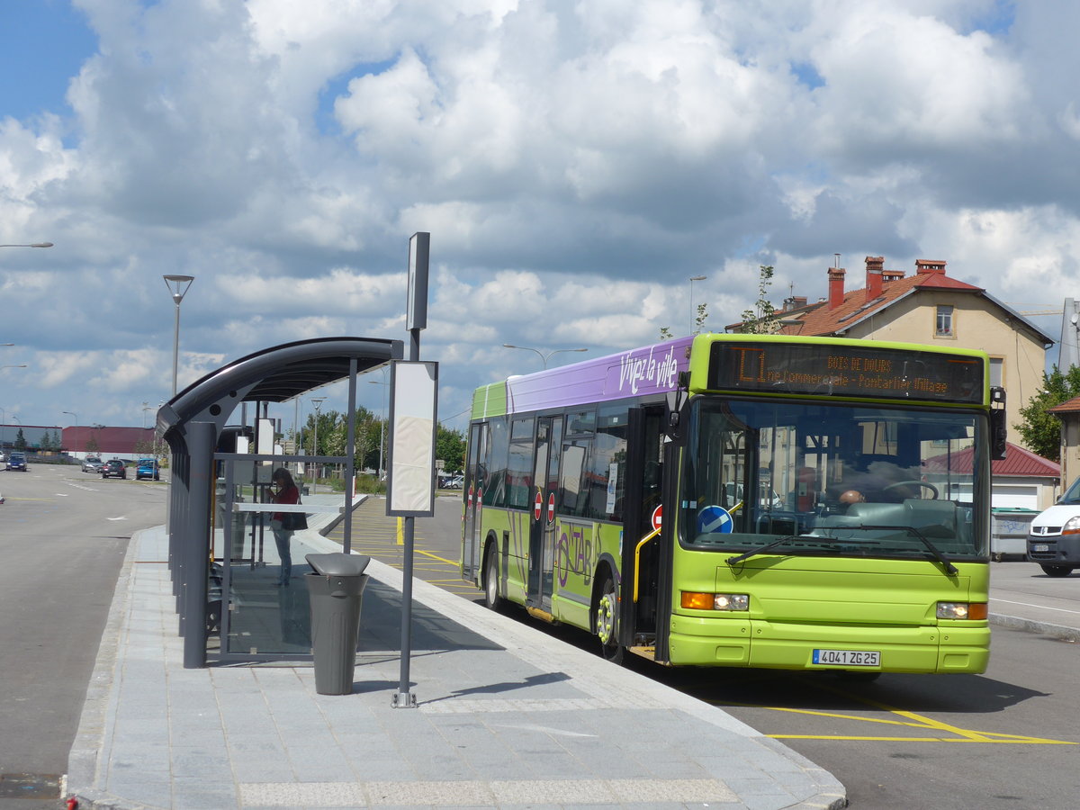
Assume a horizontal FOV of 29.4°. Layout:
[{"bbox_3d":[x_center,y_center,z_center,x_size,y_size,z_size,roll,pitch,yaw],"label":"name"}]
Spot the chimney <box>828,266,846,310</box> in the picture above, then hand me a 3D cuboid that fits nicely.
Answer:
[{"bbox_3d":[17.522,-6.866,121.300,0.950,2.494,0.650,2,-2,-11],"label":"chimney"}]

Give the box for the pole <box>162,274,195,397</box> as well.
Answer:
[{"bbox_3d":[-7.554,-0.019,42.490,0.620,5.348,0.620,2,-2,-11],"label":"pole"}]

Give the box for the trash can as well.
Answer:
[{"bbox_3d":[-1.363,1.442,13.682,0.440,0.930,0.440,2,-2,0],"label":"trash can"}]

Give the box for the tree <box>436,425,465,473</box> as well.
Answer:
[{"bbox_3d":[-9.662,5.605,225.000,4.100,6.785,4.100,2,-2,-11],"label":"tree"}]

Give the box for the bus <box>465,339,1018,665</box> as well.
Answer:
[{"bbox_3d":[1.265,0.996,20.304,2.630,2.750,10.440,2,-2,-11],"label":"bus"}]

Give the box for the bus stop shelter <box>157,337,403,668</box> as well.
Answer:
[{"bbox_3d":[-3.159,0.880,21.426,1.779,2.453,13.000,2,-2,-11],"label":"bus stop shelter"}]

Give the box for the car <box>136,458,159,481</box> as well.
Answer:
[{"bbox_3d":[-27.593,4.538,144.800,1.620,1.520,3.600,2,-2,-11],"label":"car"}]

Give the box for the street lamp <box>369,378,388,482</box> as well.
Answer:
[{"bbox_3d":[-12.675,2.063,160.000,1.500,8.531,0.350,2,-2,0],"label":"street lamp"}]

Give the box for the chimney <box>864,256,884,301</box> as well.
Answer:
[{"bbox_3d":[18.754,-7.093,115.500,0.950,2.474,0.650,2,-2,-11],"label":"chimney"}]

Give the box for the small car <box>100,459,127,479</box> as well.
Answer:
[{"bbox_3d":[-32.038,4.877,154.975,1.700,1.450,3.950,2,-2,-11],"label":"small car"}]

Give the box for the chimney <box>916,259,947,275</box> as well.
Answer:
[{"bbox_3d":[21.554,-7.530,113.500,1.620,0.964,0.650,2,-2,-11],"label":"chimney"}]

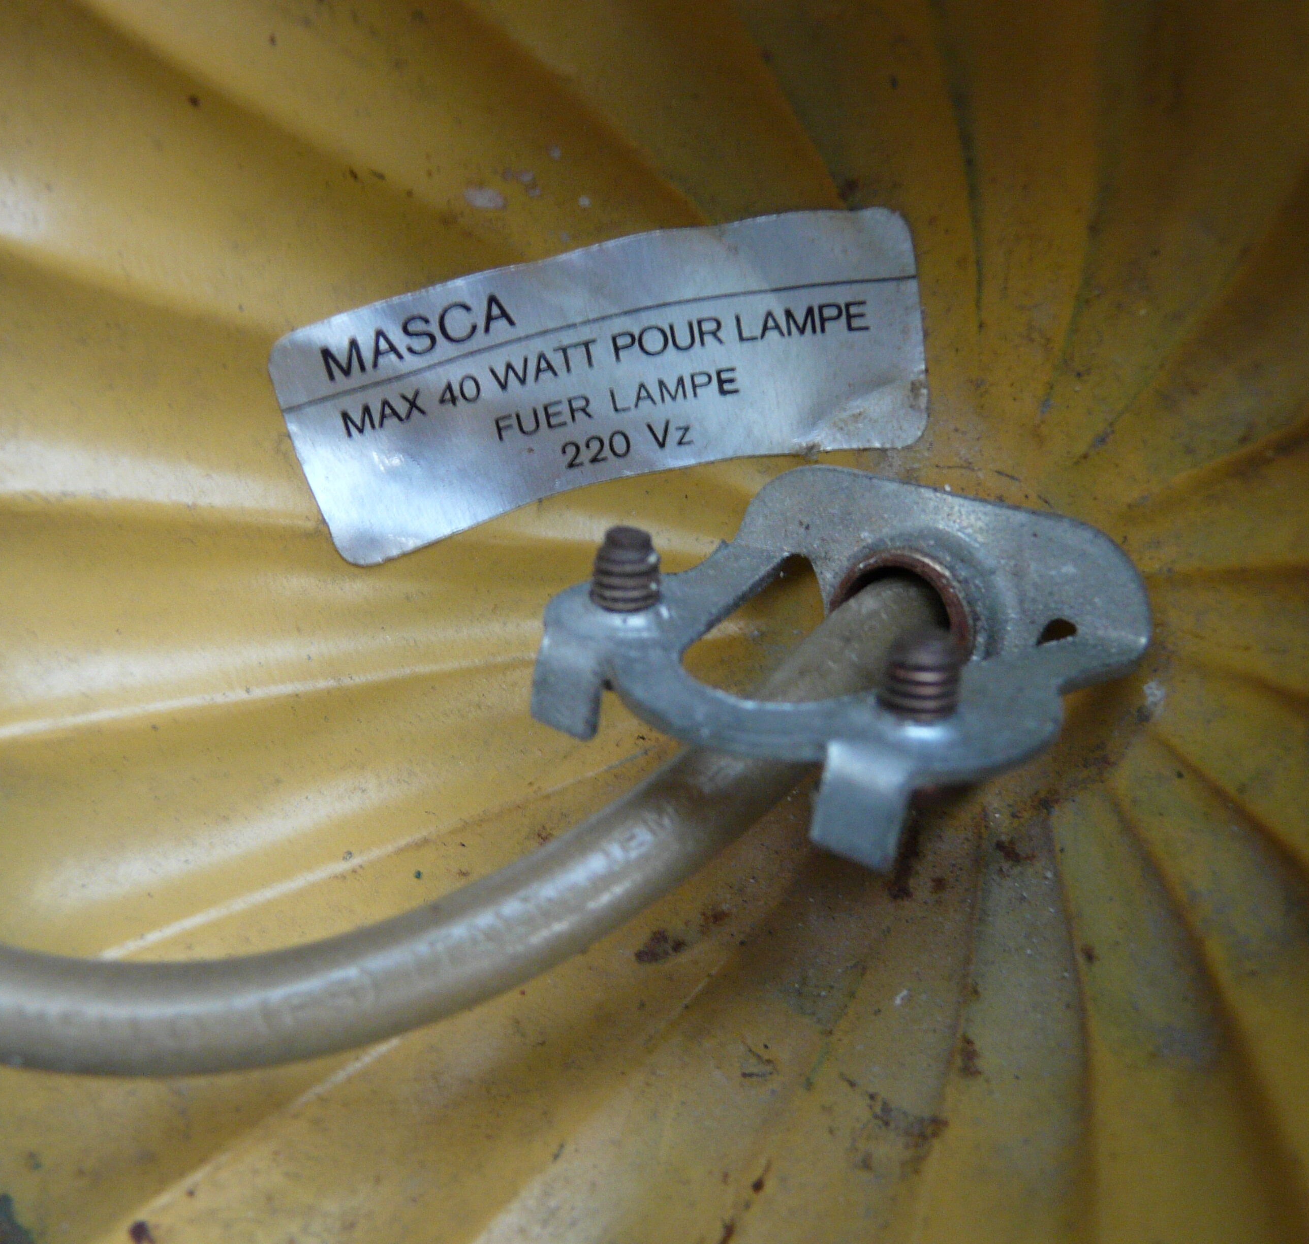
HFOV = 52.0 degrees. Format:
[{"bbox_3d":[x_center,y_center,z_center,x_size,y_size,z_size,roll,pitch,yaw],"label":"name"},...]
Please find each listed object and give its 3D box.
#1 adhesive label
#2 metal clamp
[{"bbox_3d":[-0.003,-0.015,0.083,0.039,0.016,0.005,-11,33,4],"label":"adhesive label"},{"bbox_3d":[0.010,0.002,0.079,0.032,0.016,0.025,19,28,36],"label":"metal clamp"}]

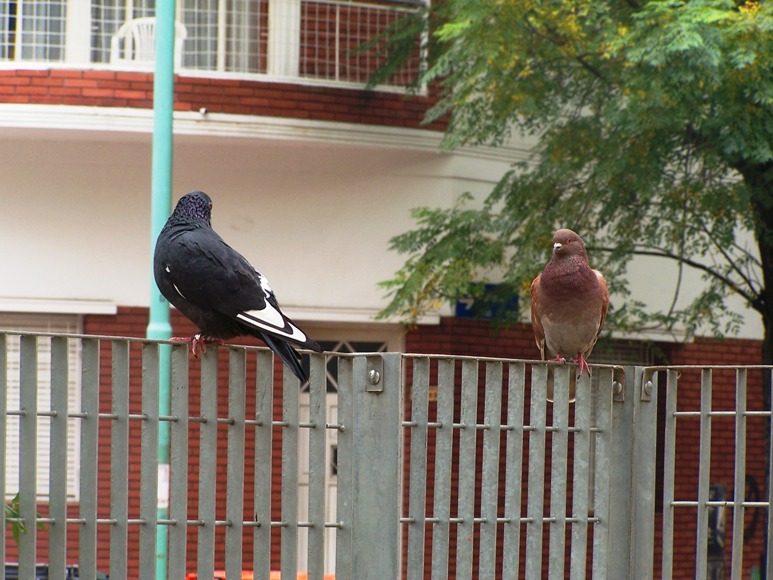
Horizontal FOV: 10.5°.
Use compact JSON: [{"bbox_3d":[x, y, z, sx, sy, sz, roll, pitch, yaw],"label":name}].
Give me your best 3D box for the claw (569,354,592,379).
[{"bbox_3d":[0.283,0.112,6.160,0.034,0.037,0.036,1,-3,-3],"label":"claw"}]

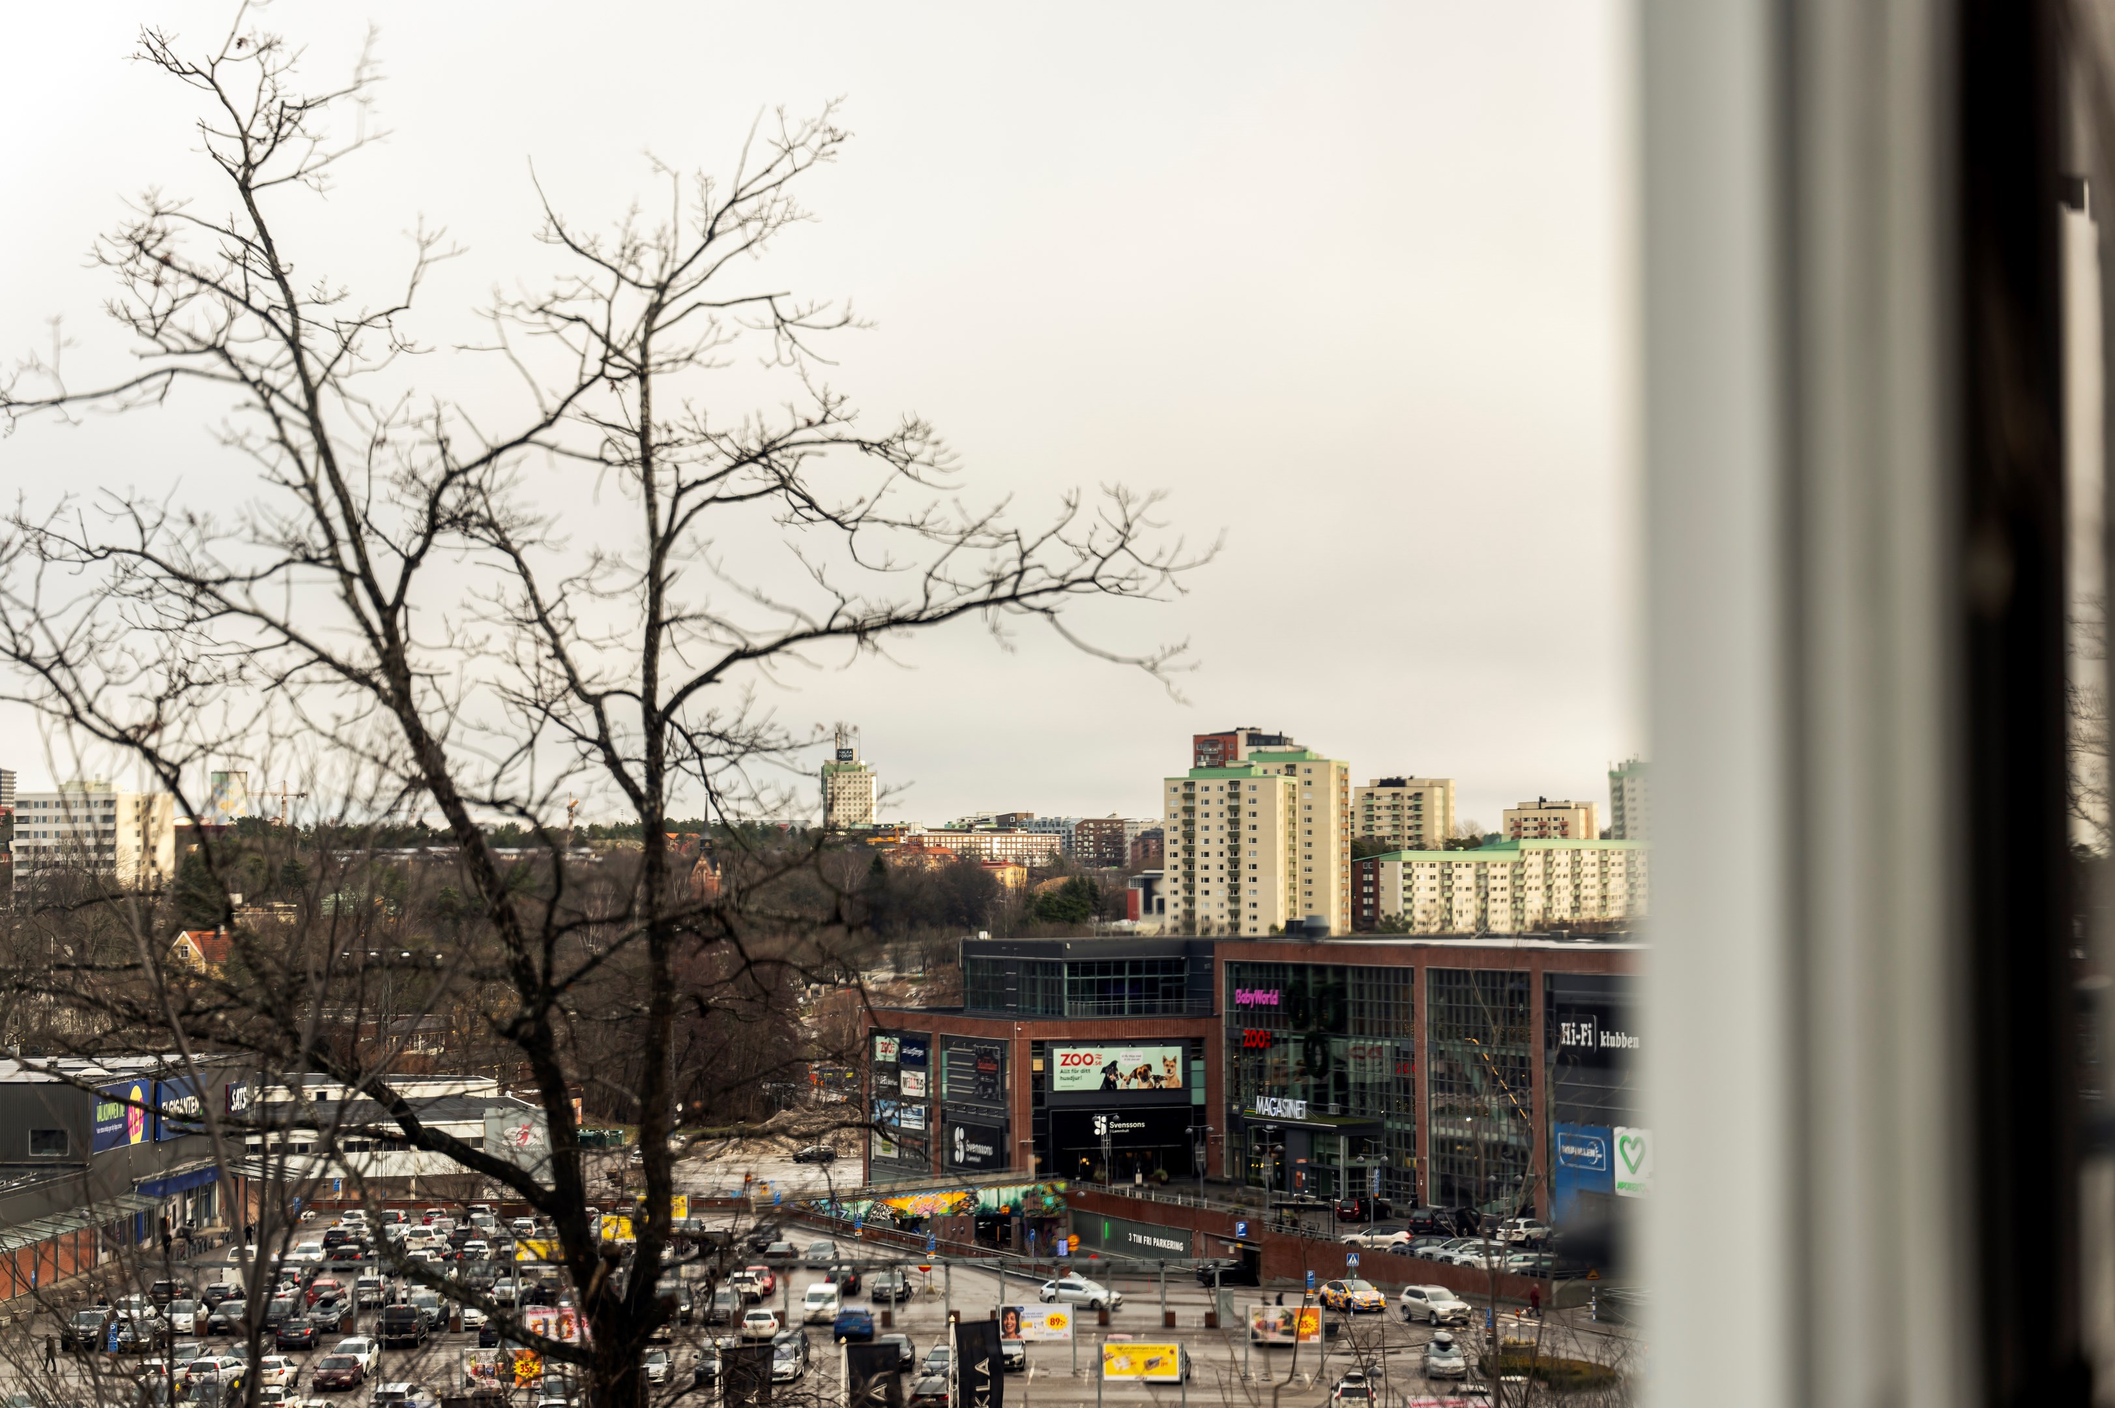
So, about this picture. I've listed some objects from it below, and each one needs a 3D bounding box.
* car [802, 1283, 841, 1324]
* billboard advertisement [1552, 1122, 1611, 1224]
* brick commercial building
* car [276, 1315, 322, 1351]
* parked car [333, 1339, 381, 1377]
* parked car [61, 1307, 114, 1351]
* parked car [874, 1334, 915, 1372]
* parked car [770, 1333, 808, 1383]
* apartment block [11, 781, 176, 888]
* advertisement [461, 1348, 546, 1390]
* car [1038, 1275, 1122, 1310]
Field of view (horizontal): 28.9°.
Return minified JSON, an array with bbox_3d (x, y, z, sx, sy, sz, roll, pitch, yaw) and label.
[{"bbox_3d":[-13.090,33.530,230.240,1.860,1.850,4.400,0,-2,0],"label":"car"},{"bbox_3d":[34.270,30.590,268.000,0.300,6.600,7.500,1,-3,-21],"label":"billboard advertisement"},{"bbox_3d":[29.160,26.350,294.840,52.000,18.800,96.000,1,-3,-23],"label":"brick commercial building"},{"bbox_3d":[-40.050,33.230,217.800,1.790,1.460,4.550,0,-2,-2],"label":"car"},{"bbox_3d":[-33.170,30.770,193.750,1.820,1.550,4.500,0,-3,-2],"label":"parked car"},{"bbox_3d":[-48.510,31.350,205.950,1.880,1.720,4.600,0,-3,-3],"label":"parked car"},{"bbox_3d":[-7.720,30.730,195.100,1.800,1.450,4.450,0,-3,0],"label":"parked car"},{"bbox_3d":[-12.720,30.530,191.020,1.780,1.520,4.350,0,-3,0],"label":"parked car"},{"bbox_3d":[-185.180,26.190,790.000,22.000,23.000,22.000,-1,-3,15],"label":"apartment block"},{"bbox_3d":[-24.970,29.990,185.500,3.550,1.780,0.150,0,-2,-2],"label":"advertisement"},{"bbox_3d":[1.300,32.490,227.000,4.600,1.480,1.800,-2,-3,29],"label":"car"}]

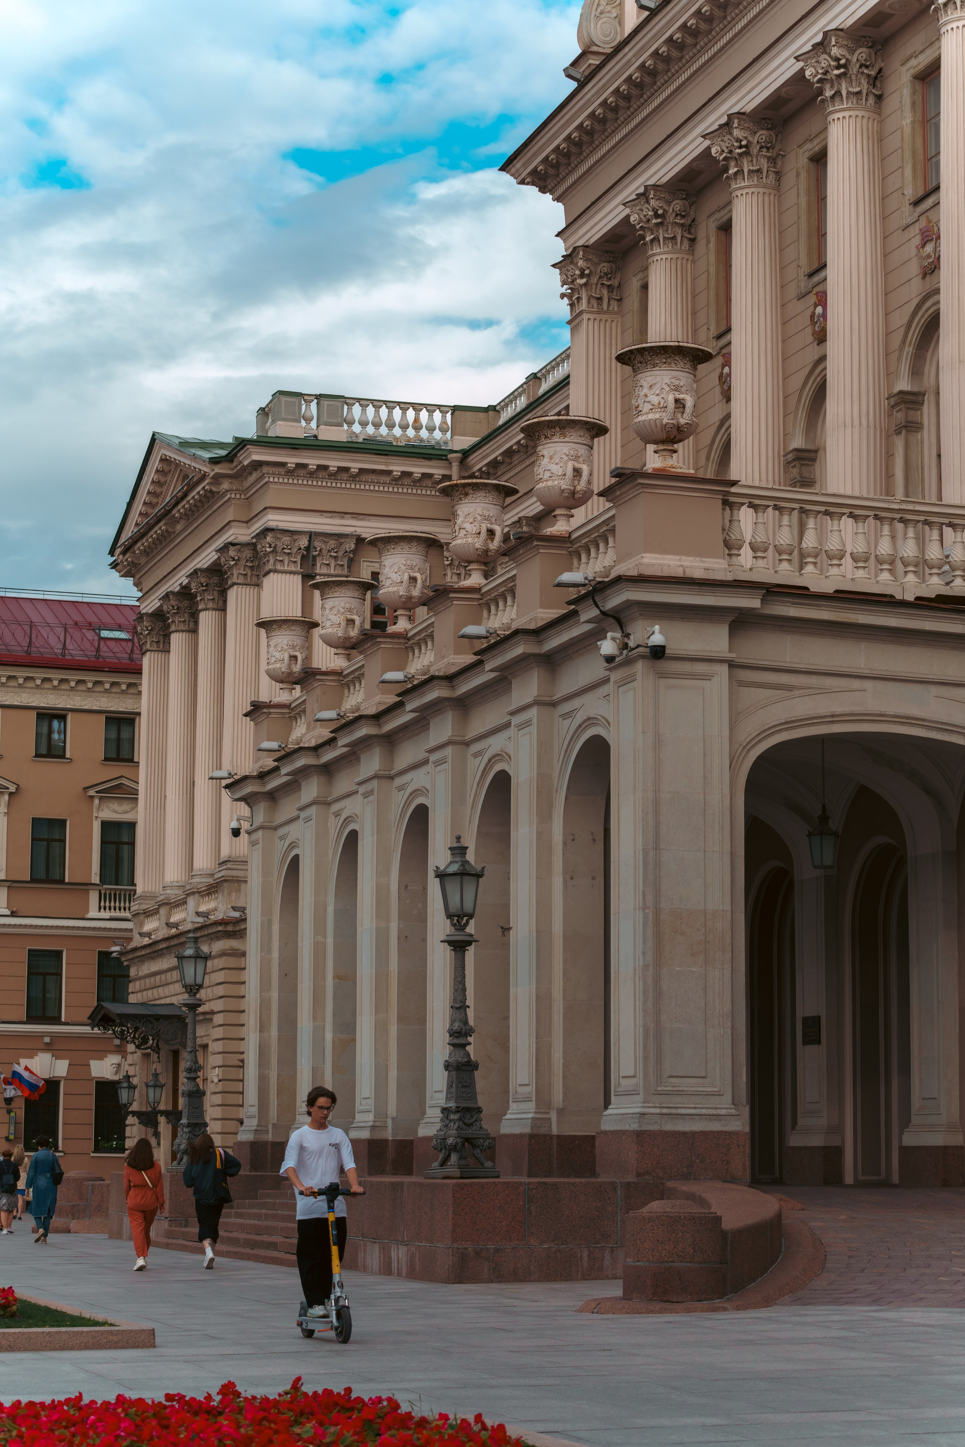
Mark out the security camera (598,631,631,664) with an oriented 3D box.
[{"bbox_3d":[1.586,-0.892,36.292,0.420,0.390,0.270,3,-8,-17],"label":"security camera"}]

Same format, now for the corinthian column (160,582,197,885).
[{"bbox_3d":[-9.597,0.708,97.606,1.220,9.650,1.220,3,-9,-17],"label":"corinthian column"}]

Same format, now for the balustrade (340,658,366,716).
[{"bbox_3d":[-1.720,-0.471,49.589,0.400,1.200,2.800,3,-9,-17],"label":"balustrade"}]

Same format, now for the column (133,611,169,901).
[{"bbox_3d":[-10.605,1.184,99.041,1.080,9.600,1.080,3,-8,-17],"label":"column"}]

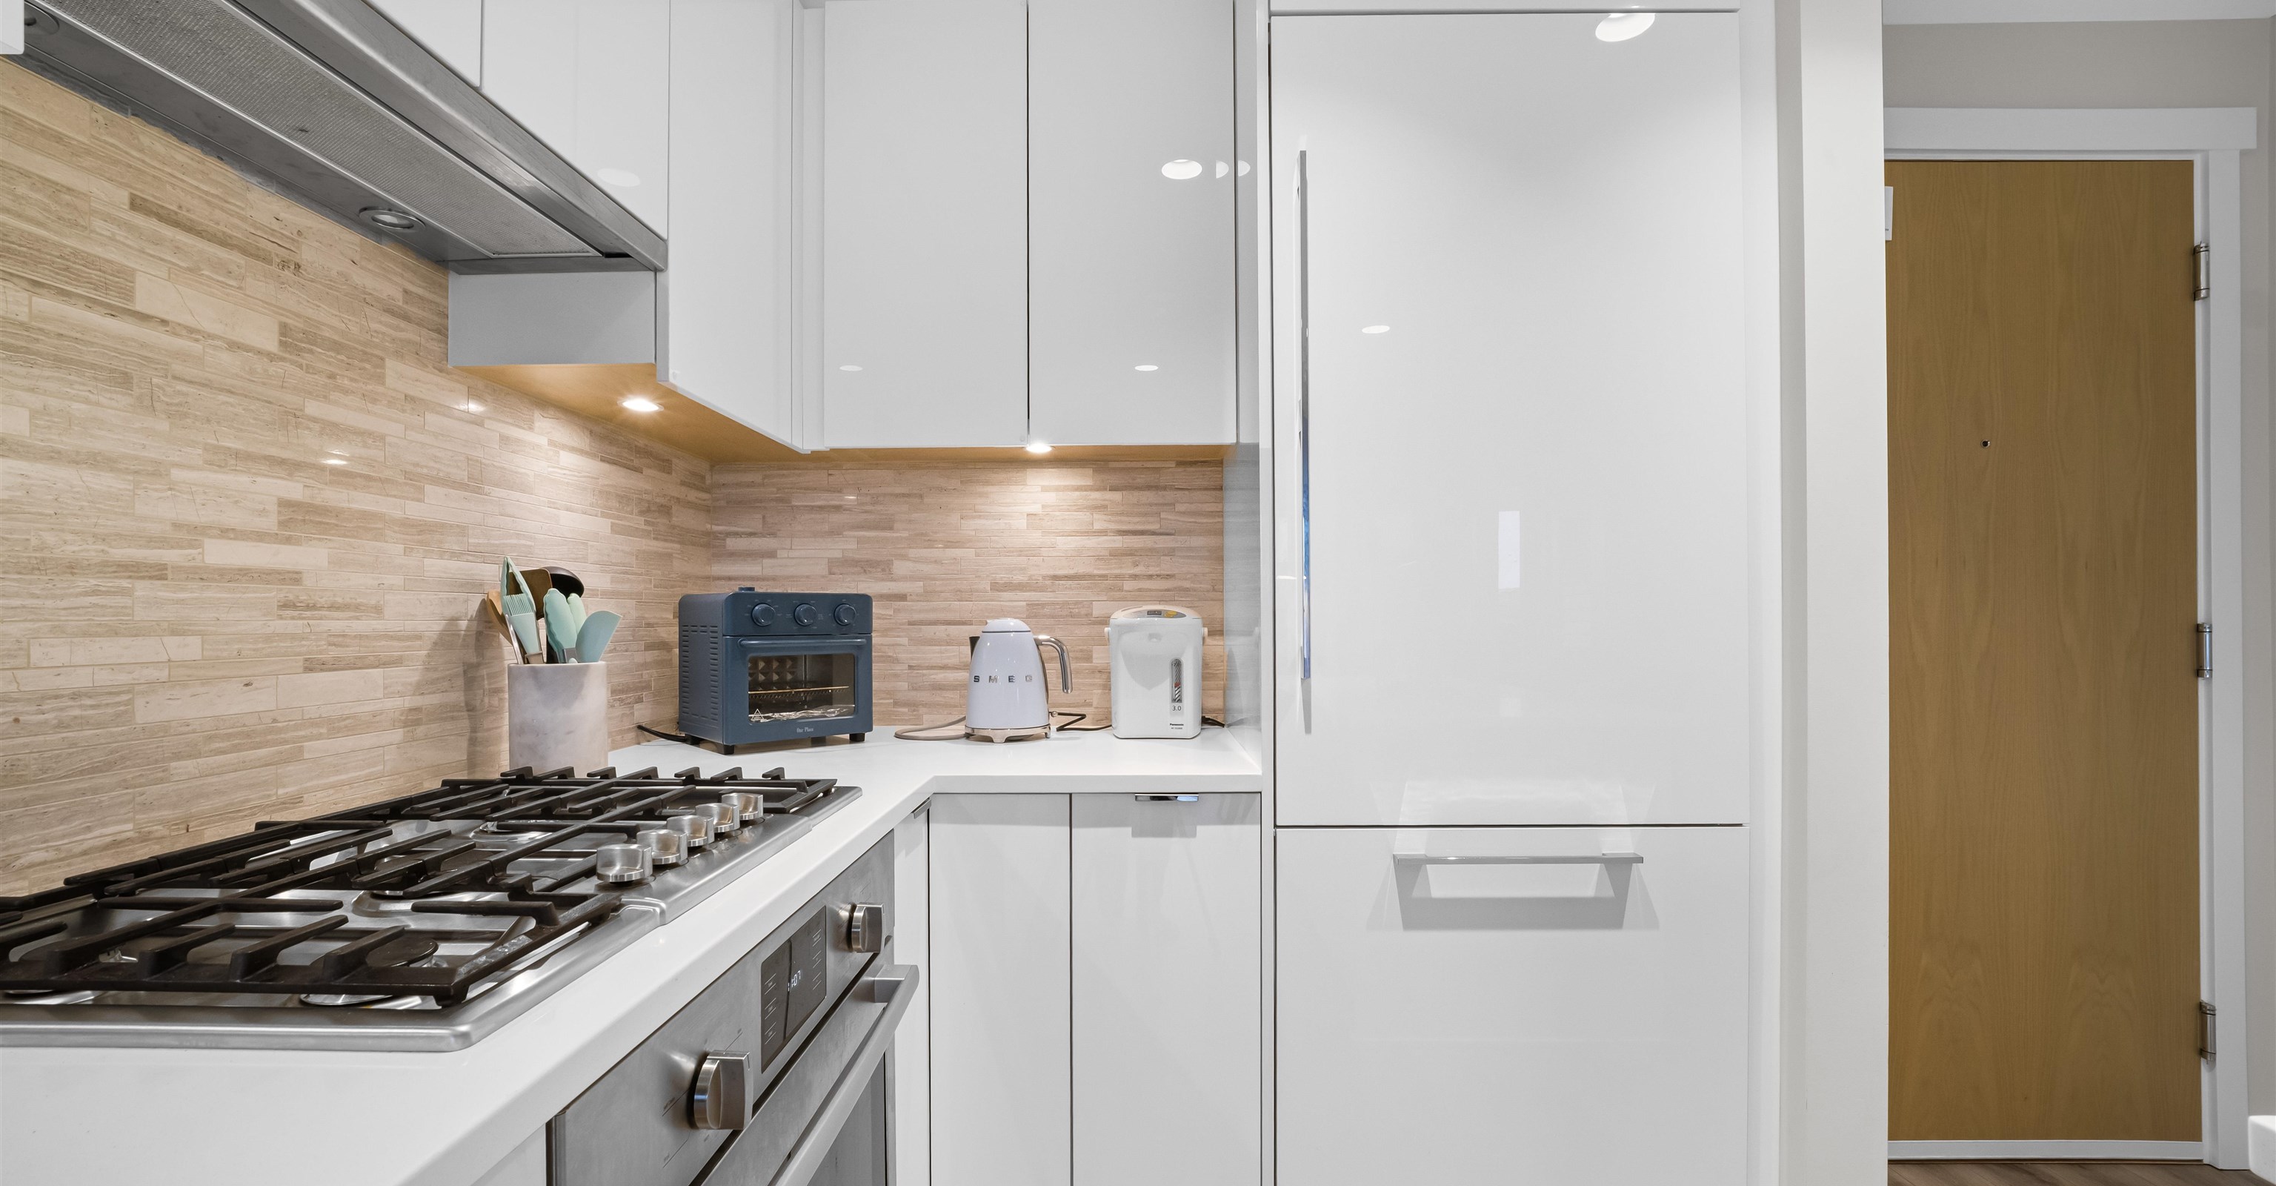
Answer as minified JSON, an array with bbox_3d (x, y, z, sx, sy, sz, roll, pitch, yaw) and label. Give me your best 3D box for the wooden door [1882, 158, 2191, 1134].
[{"bbox_3d":[1.800,0.124,1.755,0.900,2.070,0.050,0,0,0],"label":"wooden door"}]

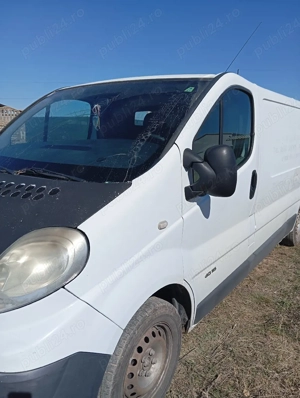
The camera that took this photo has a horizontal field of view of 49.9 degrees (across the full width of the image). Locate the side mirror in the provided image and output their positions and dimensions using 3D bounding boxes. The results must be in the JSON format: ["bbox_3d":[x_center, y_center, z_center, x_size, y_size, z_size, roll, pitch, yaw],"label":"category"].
[{"bbox_3d":[0.329,-0.137,1.719,0.235,0.300,0.180,10,16,36],"label":"side mirror"}]

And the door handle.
[{"bbox_3d":[0.776,-0.106,2.431,0.035,0.200,0.070,10,16,36],"label":"door handle"}]

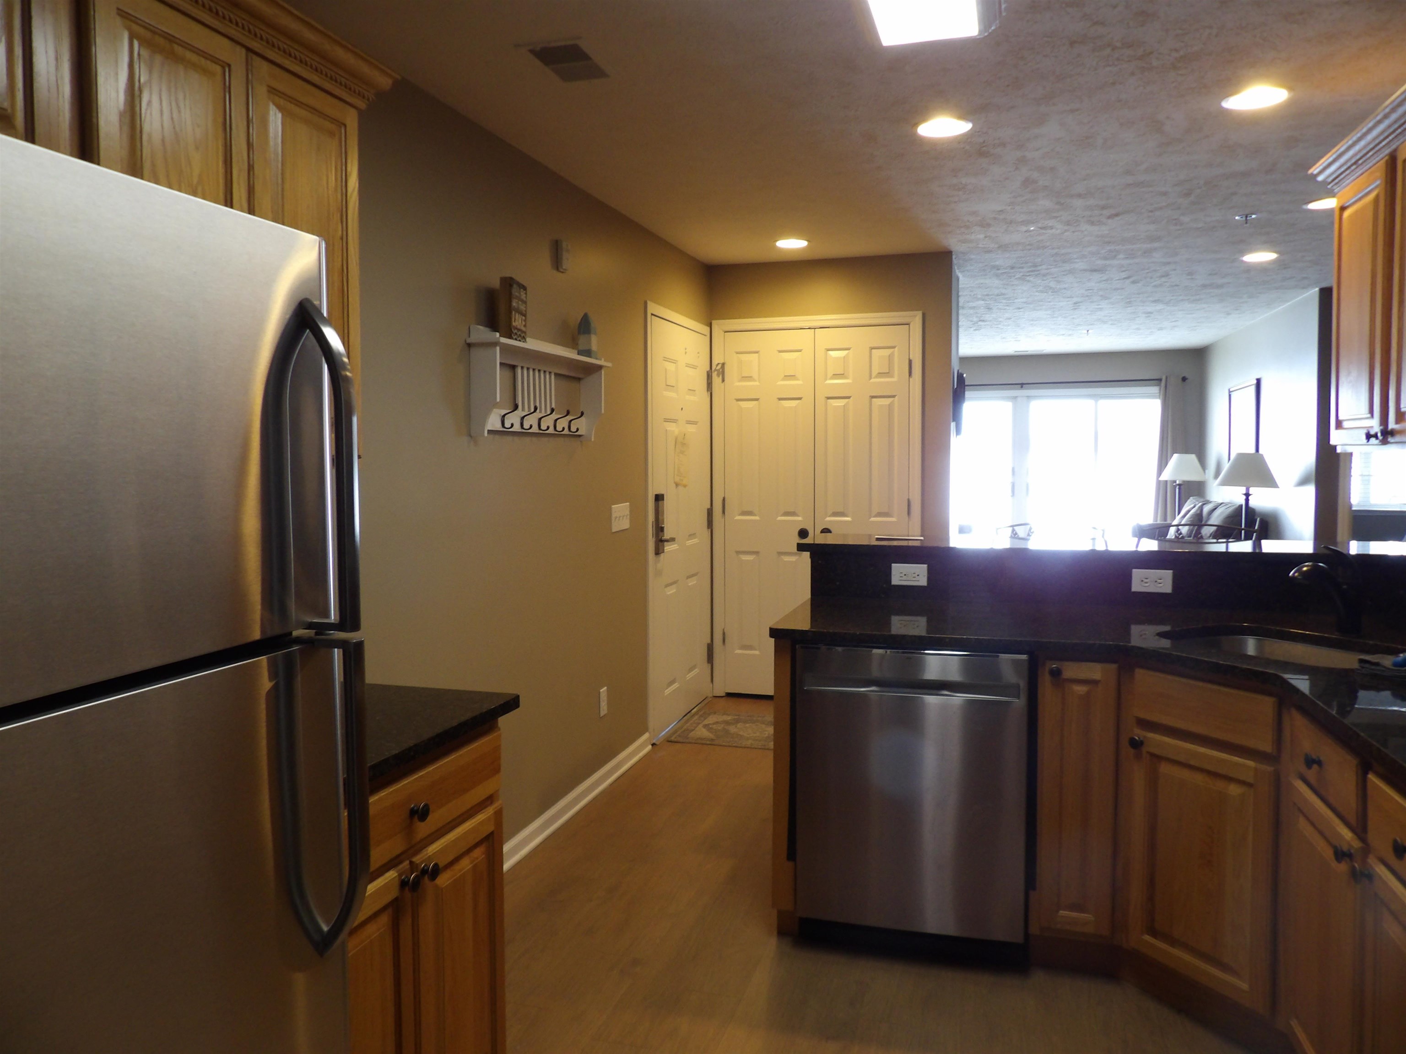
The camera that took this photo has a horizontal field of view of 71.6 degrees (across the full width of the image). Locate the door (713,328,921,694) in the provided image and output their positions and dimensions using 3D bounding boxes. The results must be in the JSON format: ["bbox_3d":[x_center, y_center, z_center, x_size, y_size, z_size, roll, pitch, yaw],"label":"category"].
[{"bbox_3d":[0.612,-0.058,5.359,1.020,2.035,0.045,1,5,17],"label":"door"}]

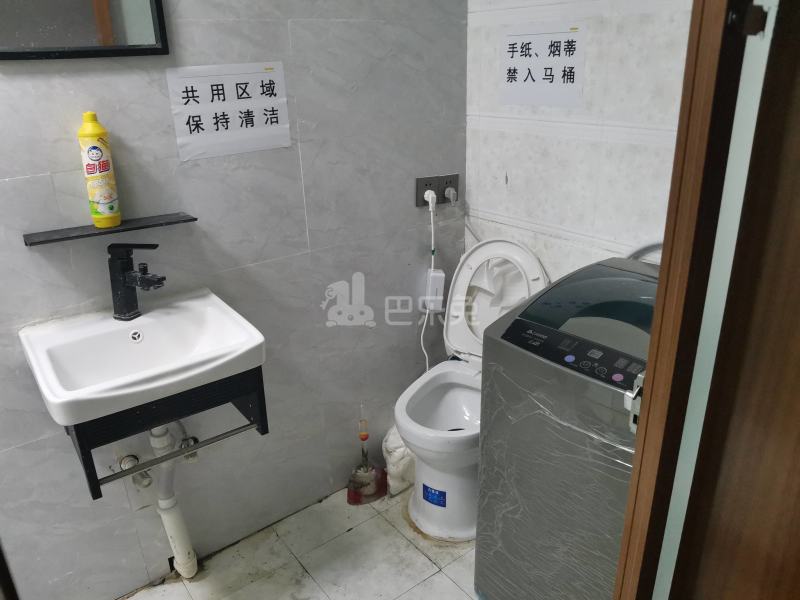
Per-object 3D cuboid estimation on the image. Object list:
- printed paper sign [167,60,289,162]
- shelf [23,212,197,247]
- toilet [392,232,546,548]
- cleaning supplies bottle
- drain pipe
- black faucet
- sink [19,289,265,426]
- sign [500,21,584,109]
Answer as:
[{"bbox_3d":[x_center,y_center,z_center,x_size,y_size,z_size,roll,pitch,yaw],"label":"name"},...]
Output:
[{"bbox_3d":[-0.413,-0.472,1.498,0.297,0.210,0.006,-17,26,-33],"label":"printed paper sign"},{"bbox_3d":[-0.651,-0.163,1.370,0.350,0.016,0.086,-17,26,-33],"label":"shelf"},{"bbox_3d":[0.208,0.275,1.873,0.370,0.835,0.520,9,24,25],"label":"toilet"},{"bbox_3d":[-0.667,-0.282,1.321,0.066,0.250,0.064,-12,23,-24],"label":"cleaning supplies bottle"},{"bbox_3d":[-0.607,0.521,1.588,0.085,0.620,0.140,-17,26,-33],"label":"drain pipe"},{"bbox_3d":[-0.601,-0.039,1.371,0.142,0.176,0.050,6,23,20],"label":"black faucet"},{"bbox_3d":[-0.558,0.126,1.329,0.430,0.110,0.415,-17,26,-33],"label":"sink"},{"bbox_3d":[0.389,-0.648,1.663,0.006,0.210,0.297,-17,26,-33],"label":"sign"}]

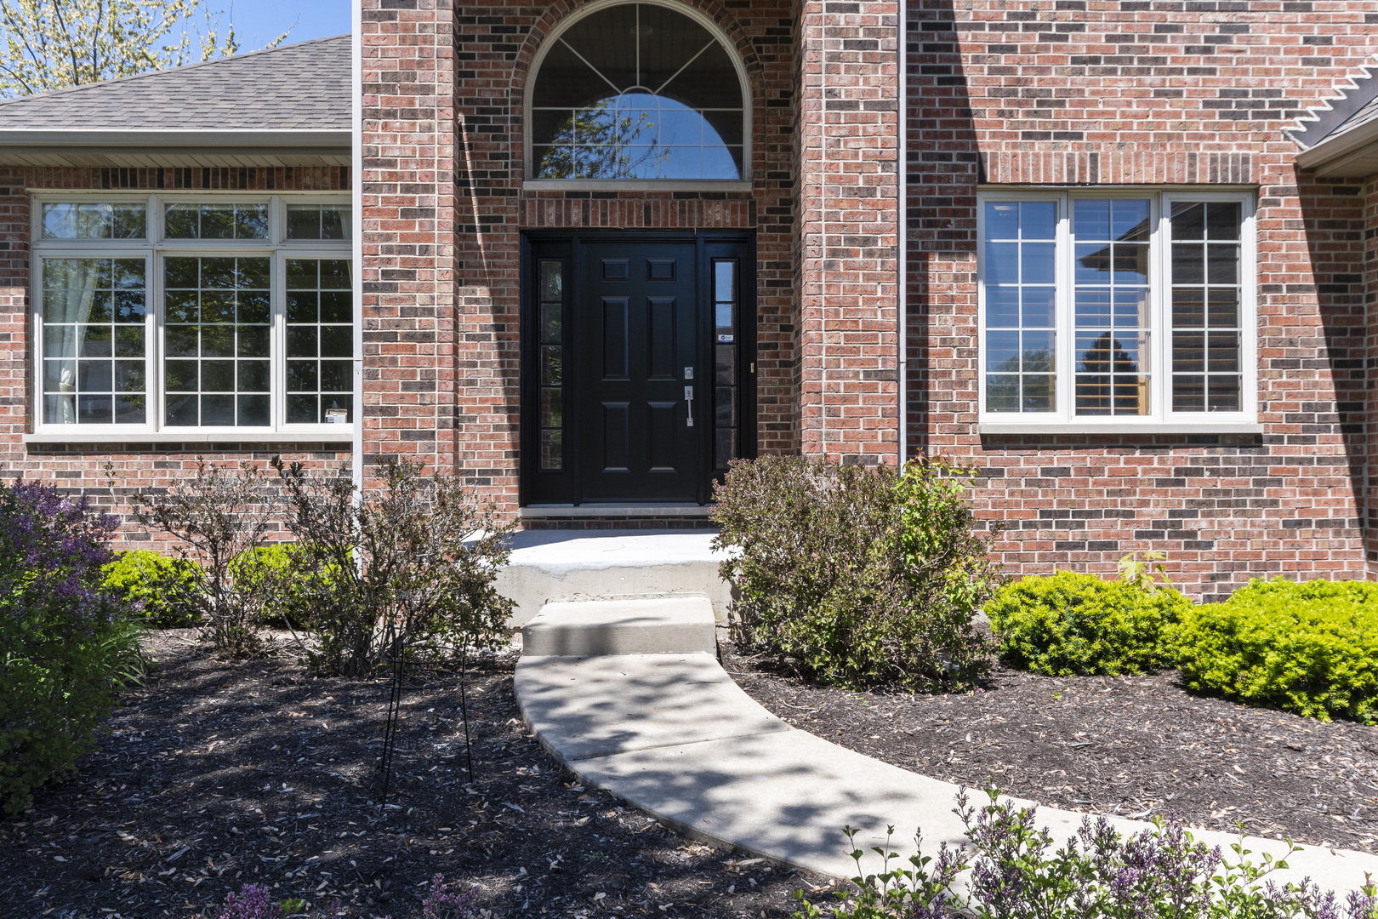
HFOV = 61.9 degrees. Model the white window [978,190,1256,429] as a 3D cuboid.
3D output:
[{"bbox_3d":[2.720,-0.962,7.290,1.780,1.510,0.130,0,0,-1],"label":"white window"}]

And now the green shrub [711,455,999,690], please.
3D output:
[{"bbox_3d":[0.785,0.500,5.420,1.360,1.040,1.150,0,0,-1],"label":"green shrub"}]

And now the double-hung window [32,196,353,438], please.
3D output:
[{"bbox_3d":[-3.500,-1.085,8.600,2.720,1.800,0.130,0,0,-1],"label":"double-hung window"}]

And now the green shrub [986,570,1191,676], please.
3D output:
[{"bbox_3d":[2.040,0.775,5.800,1.060,0.470,0.980,0,0,-1],"label":"green shrub"}]

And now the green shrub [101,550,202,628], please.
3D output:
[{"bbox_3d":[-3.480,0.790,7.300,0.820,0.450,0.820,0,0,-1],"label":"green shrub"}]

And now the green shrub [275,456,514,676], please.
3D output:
[{"bbox_3d":[-1.385,0.500,5.420,1.150,1.030,1.050,0,0,-1],"label":"green shrub"}]

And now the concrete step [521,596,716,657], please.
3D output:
[{"bbox_3d":[-0.330,0.857,5.850,0.910,0.155,0.880,0,0,-1],"label":"concrete step"}]

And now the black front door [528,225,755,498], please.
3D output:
[{"bbox_3d":[-0.387,-0.690,8.770,1.770,2.090,0.160,0,0,-1],"label":"black front door"}]

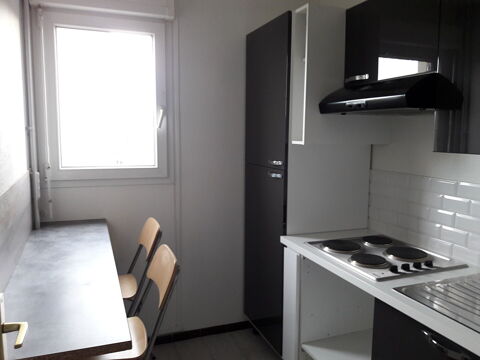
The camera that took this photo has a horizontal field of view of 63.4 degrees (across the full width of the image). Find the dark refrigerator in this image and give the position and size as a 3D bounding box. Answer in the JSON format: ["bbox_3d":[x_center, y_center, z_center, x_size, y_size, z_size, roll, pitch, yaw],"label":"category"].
[{"bbox_3d":[0.427,0.081,2.646,0.590,2.125,0.615,-2,8,-21],"label":"dark refrigerator"}]

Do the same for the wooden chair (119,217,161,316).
[{"bbox_3d":[-0.690,0.740,2.234,0.480,0.970,0.420,-2,7,-21],"label":"wooden chair"}]

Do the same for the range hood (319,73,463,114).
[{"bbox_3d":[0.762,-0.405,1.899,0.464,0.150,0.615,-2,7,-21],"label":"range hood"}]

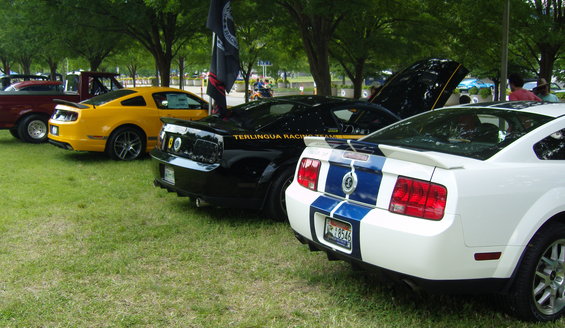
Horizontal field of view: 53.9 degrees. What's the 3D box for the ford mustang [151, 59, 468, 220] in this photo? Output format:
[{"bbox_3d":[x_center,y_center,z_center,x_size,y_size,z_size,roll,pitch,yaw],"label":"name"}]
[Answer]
[{"bbox_3d":[0.715,-0.452,7.522,4.770,1.880,1.900,-5,10,-35],"label":"ford mustang"}]

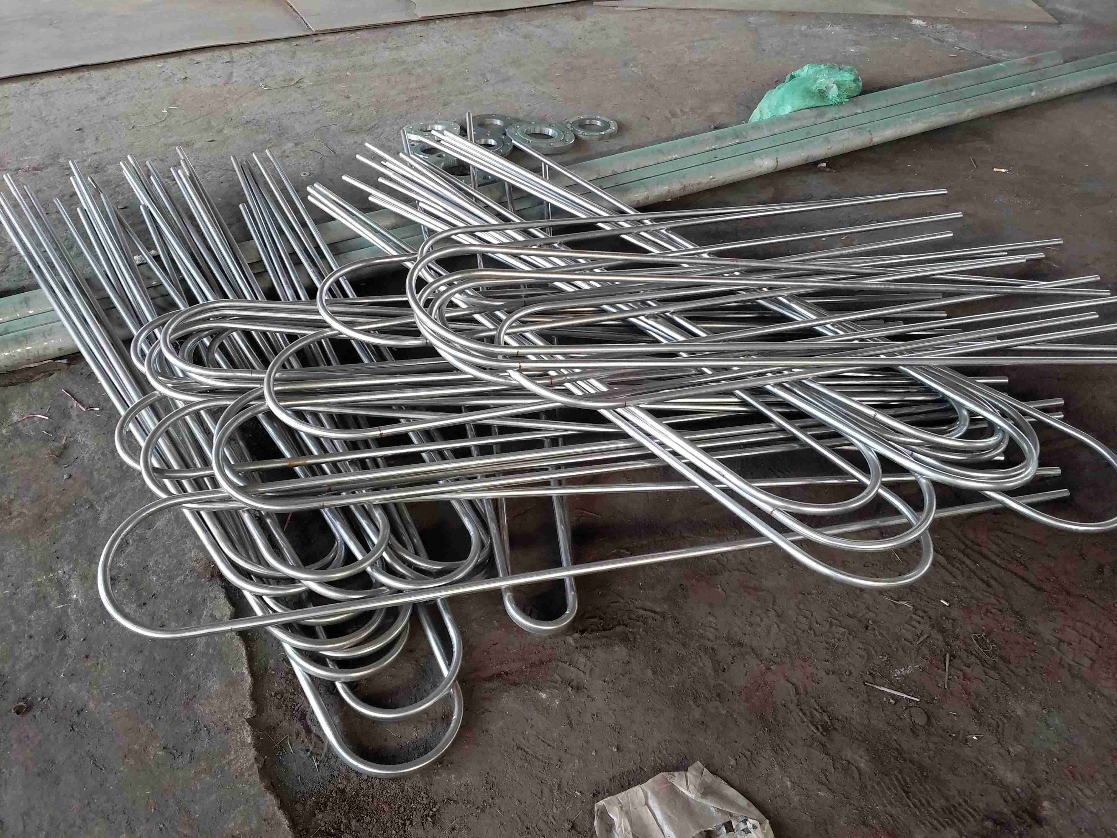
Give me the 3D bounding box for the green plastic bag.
[{"bbox_3d":[1.053,-1.405,3.535,0.500,0.165,0.270,-22,46,-23],"label":"green plastic bag"}]

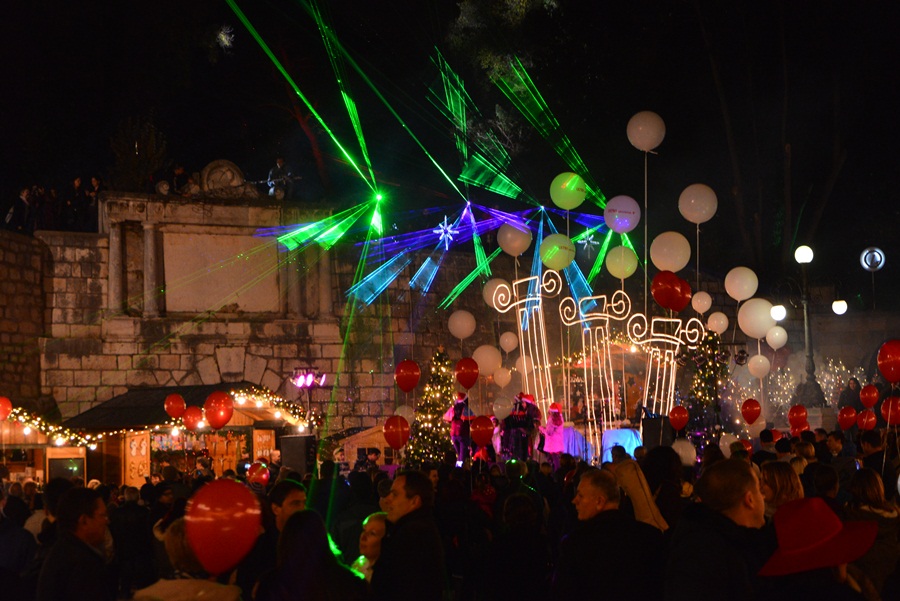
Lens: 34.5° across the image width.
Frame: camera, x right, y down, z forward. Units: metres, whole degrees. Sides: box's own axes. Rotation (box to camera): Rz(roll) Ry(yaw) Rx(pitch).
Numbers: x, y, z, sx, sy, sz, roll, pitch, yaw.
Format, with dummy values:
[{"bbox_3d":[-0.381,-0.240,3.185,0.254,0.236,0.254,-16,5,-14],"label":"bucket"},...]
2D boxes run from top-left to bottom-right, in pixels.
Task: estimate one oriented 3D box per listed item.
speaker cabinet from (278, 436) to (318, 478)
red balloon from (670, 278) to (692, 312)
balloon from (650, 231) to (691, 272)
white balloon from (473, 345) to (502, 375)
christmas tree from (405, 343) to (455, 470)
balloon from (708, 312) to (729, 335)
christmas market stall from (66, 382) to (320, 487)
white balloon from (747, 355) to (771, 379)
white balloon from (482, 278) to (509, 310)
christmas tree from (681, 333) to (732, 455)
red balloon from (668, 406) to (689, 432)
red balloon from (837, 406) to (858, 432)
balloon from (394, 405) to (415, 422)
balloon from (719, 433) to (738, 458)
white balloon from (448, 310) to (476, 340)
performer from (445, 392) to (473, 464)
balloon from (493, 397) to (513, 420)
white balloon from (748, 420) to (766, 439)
[{"bbox_3d":[-2.752,2.928,26.187,0.520,1.000,0.500,-3,-6,16],"label":"speaker cabinet"},{"bbox_3d":[2.366,-0.057,15.000,0.285,0.350,0.285,-1,-6,0],"label":"red balloon"},{"bbox_3d":[3.196,-0.702,21.000,0.580,0.620,0.580,-2,-6,0],"label":"balloon"},{"bbox_3d":[0.685,1.102,26.500,0.540,0.580,0.540,-2,-6,0],"label":"white balloon"},{"bbox_3d":[-0.256,2.237,27.500,1.300,2.750,1.300,-2,-6,0],"label":"christmas tree"},{"bbox_3d":[3.847,0.327,20.800,0.300,0.330,0.300,-2,-6,0],"label":"balloon"},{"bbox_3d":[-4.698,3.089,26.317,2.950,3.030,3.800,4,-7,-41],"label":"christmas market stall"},{"bbox_3d":[4.018,0.855,18.800,0.285,0.315,0.285,-2,-6,0],"label":"white balloon"},{"bbox_3d":[0.913,-0.116,28.000,0.550,0.600,0.550,-2,-6,0],"label":"white balloon"},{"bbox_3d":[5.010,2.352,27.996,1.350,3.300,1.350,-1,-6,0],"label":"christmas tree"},{"bbox_3d":[3.259,1.676,20.600,0.280,0.355,0.280,-2,-6,0],"label":"red balloon"},{"bbox_3d":[5.704,1.692,20.800,0.270,0.340,0.270,-2,-6,0],"label":"red balloon"},{"bbox_3d":[-0.667,1.719,21.500,0.310,0.350,0.310,-2,-6,0],"label":"balloon"},{"bbox_3d":[3.847,2.020,20.000,0.280,0.340,0.280,-2,-6,0],"label":"balloon"},{"bbox_3d":[0.257,0.515,30.500,0.600,0.630,0.600,-1,-6,0],"label":"white balloon"},{"bbox_3d":[0.161,2.601,27.193,0.450,1.740,0.550,3,-7,-35],"label":"performer"},{"bbox_3d":[0.760,1.563,21.000,0.280,0.325,0.280,-1,-6,0],"label":"balloon"},{"bbox_3d":[4.664,1.926,22.000,0.290,0.330,0.290,-2,-6,0],"label":"white balloon"}]

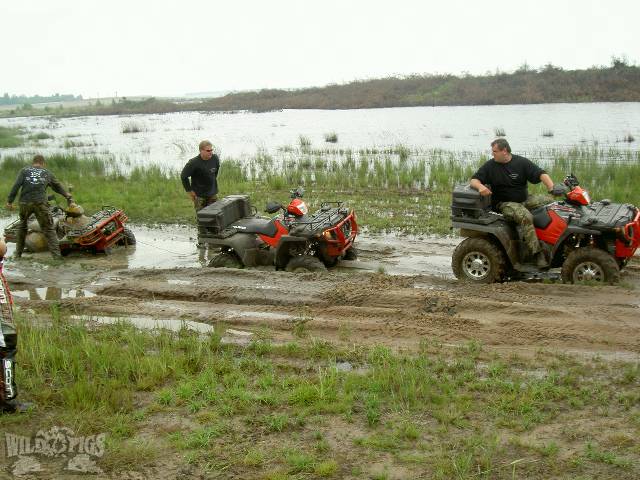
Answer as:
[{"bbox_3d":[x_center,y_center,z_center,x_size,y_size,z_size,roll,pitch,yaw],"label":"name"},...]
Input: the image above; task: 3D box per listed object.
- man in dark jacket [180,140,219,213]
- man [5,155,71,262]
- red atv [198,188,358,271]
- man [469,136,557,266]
[{"bbox_3d":[-1.824,-0.674,11.100,0.580,1.780,0.420,-10,14,-39],"label":"man in dark jacket"},{"bbox_3d":[-4.182,-0.494,10.750,0.900,1.640,0.520,-1,11,2],"label":"man"},{"bbox_3d":[-0.598,-0.101,10.150,2.070,1.180,1.120,5,19,29],"label":"red atv"},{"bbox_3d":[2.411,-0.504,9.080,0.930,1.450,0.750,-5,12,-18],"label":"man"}]

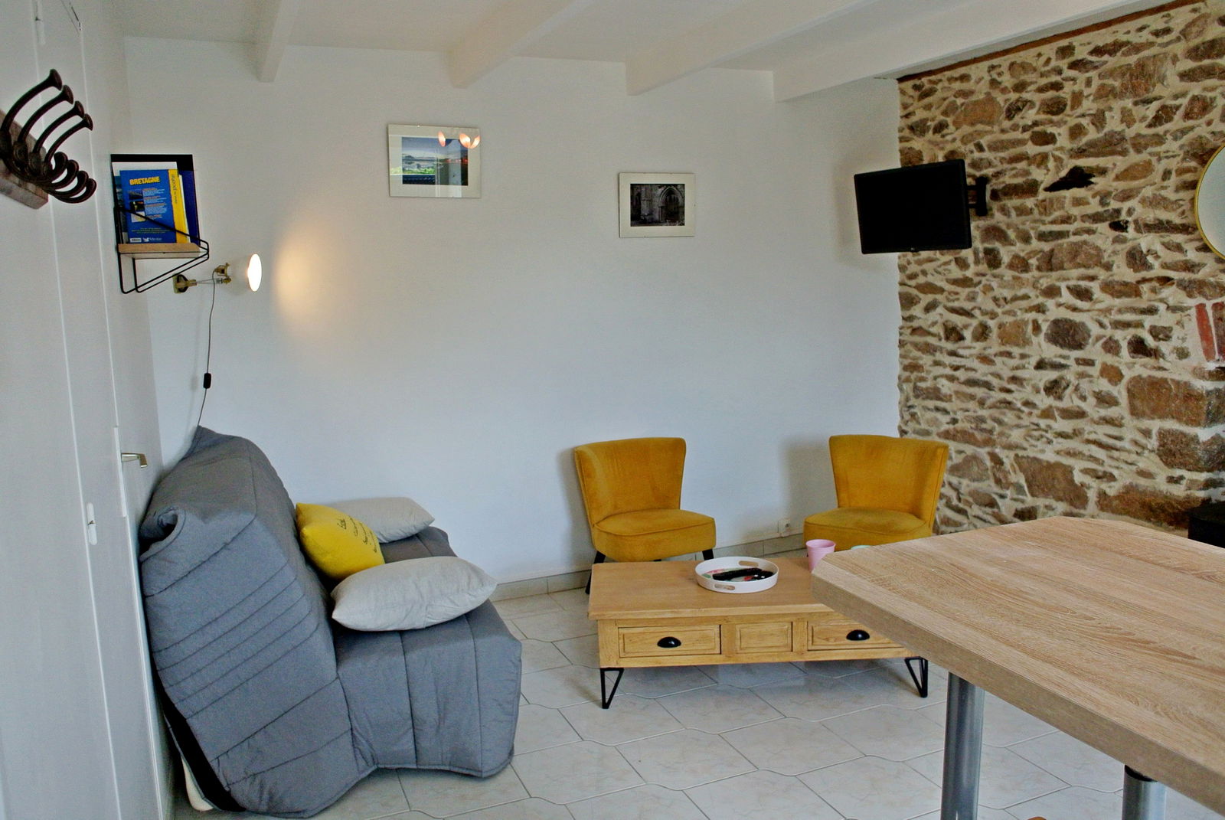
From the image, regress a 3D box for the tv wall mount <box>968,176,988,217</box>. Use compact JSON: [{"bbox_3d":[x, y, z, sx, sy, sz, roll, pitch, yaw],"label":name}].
[{"bbox_3d":[1.647,-1.013,4.423,0.300,0.200,0.130,-5,9,-23],"label":"tv wall mount"}]

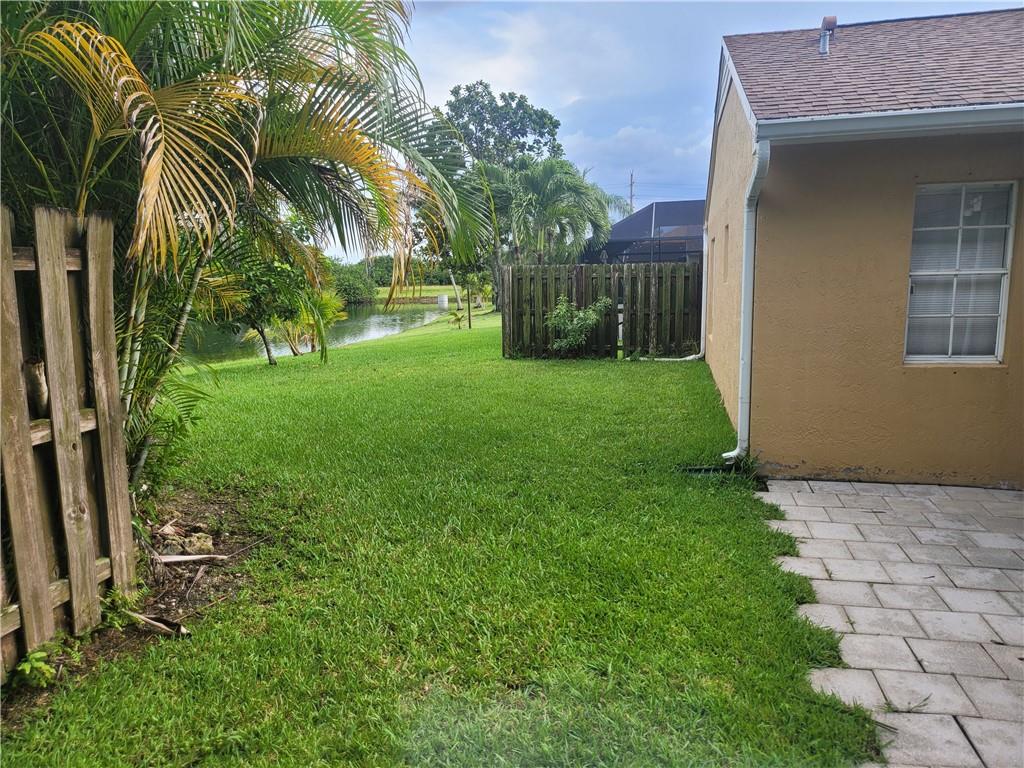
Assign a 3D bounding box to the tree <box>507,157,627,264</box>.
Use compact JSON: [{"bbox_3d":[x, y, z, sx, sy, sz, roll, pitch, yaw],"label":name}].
[{"bbox_3d":[1.461,-3.809,21.000,3.300,4.700,3.200,-1,8,0],"label":"tree"}]

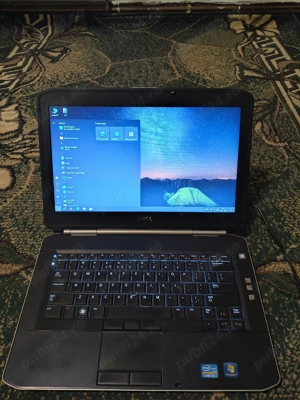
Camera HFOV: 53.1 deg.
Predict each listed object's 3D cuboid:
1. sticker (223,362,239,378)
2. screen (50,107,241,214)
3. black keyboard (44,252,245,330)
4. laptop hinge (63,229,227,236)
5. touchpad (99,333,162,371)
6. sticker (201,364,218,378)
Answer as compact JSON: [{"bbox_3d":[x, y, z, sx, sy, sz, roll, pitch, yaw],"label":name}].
[{"bbox_3d":[0.101,0.213,0.376,0.018,0.001,0.017,0,47,0],"label":"sticker"},{"bbox_3d":[-0.009,-0.066,0.503,0.311,0.175,0.006,0,10,0],"label":"screen"},{"bbox_3d":[-0.011,0.134,0.453,0.286,0.007,0.121,0,47,0],"label":"black keyboard"},{"bbox_3d":[-0.009,0.056,0.526,0.283,0.010,0.010,0,47,0],"label":"laptop hinge"},{"bbox_3d":[-0.024,0.198,0.392,0.080,0.003,0.048,0,47,0],"label":"touchpad"},{"bbox_3d":[0.074,0.214,0.375,0.021,0.001,0.015,0,47,0],"label":"sticker"}]

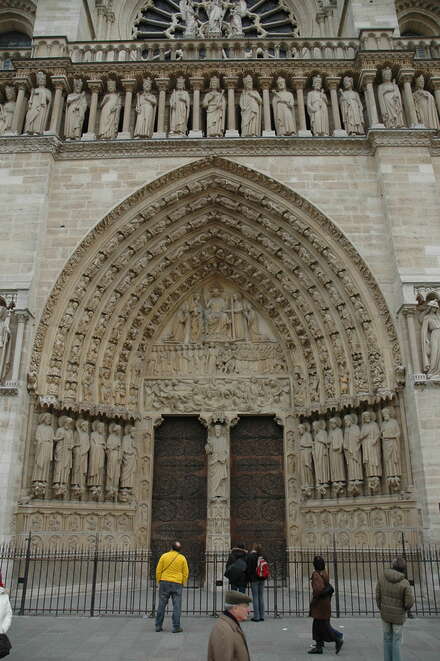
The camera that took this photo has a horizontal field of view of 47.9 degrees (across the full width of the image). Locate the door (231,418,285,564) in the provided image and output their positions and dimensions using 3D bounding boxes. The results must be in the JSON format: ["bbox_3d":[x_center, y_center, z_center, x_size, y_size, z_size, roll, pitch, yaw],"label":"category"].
[{"bbox_3d":[1.359,5.873,17.419,1.930,5.701,0.200,0,-20,1],"label":"door"}]

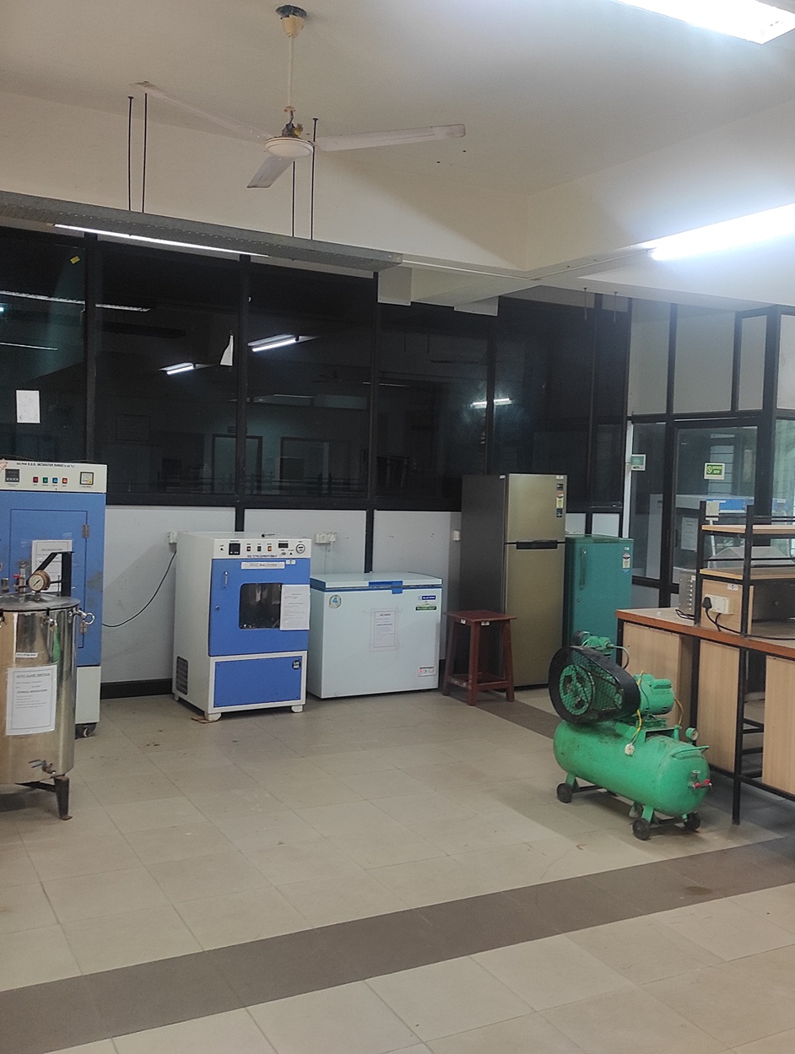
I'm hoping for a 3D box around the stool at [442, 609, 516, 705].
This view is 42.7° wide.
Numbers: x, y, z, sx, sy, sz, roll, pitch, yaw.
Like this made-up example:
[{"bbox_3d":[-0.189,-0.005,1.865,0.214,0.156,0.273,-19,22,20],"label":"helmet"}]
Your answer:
[{"bbox_3d":[0.595,0.953,7.410,0.385,0.606,0.385,0,4,-28],"label":"stool"}]

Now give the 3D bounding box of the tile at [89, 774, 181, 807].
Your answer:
[{"bbox_3d":[-1.308,1.312,5.080,0.398,0.010,0.396,0,4,-28],"label":"tile"}]

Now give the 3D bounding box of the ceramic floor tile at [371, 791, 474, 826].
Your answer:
[{"bbox_3d":[0.116,1.374,4.969,0.400,0.010,0.396,0,4,-28],"label":"ceramic floor tile"}]

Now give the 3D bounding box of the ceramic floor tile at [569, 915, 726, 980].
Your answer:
[{"bbox_3d":[0.861,1.470,3.543,0.400,0.010,0.400,0,3,-28],"label":"ceramic floor tile"}]

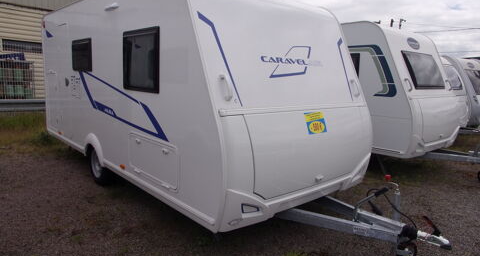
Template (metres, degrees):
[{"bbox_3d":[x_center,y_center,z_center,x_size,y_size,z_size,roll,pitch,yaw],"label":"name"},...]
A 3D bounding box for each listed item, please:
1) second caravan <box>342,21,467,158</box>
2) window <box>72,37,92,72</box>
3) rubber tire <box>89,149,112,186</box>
[{"bbox_3d":[1.954,-0.897,8.074,2.200,2.349,5.200,-5,9,-39],"label":"second caravan"},{"bbox_3d":[-2.224,-1.016,4.869,0.050,0.440,0.810,-5,12,-41],"label":"window"},{"bbox_3d":[-1.942,0.498,4.945,0.190,0.625,0.625,-5,12,-41],"label":"rubber tire"}]

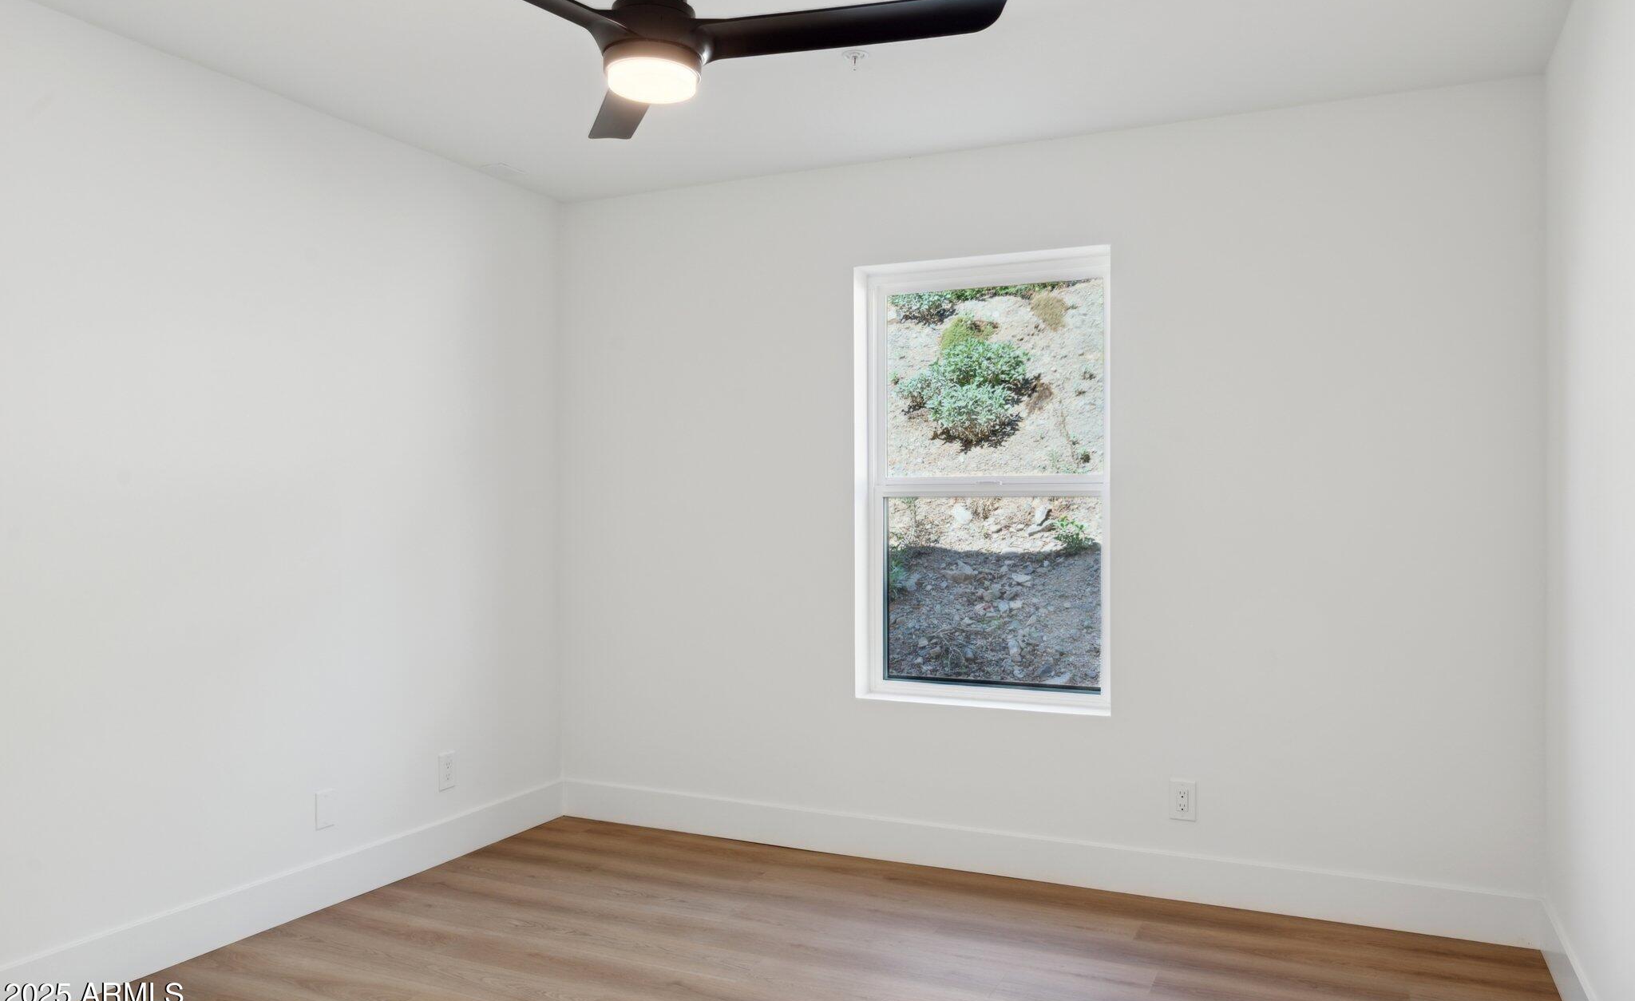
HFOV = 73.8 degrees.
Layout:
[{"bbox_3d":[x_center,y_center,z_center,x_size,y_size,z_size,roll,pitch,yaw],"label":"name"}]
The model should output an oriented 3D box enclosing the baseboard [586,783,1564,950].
[{"bbox_3d":[0.503,1.179,3.669,3.302,0.139,0.016,0,0,23],"label":"baseboard"}]

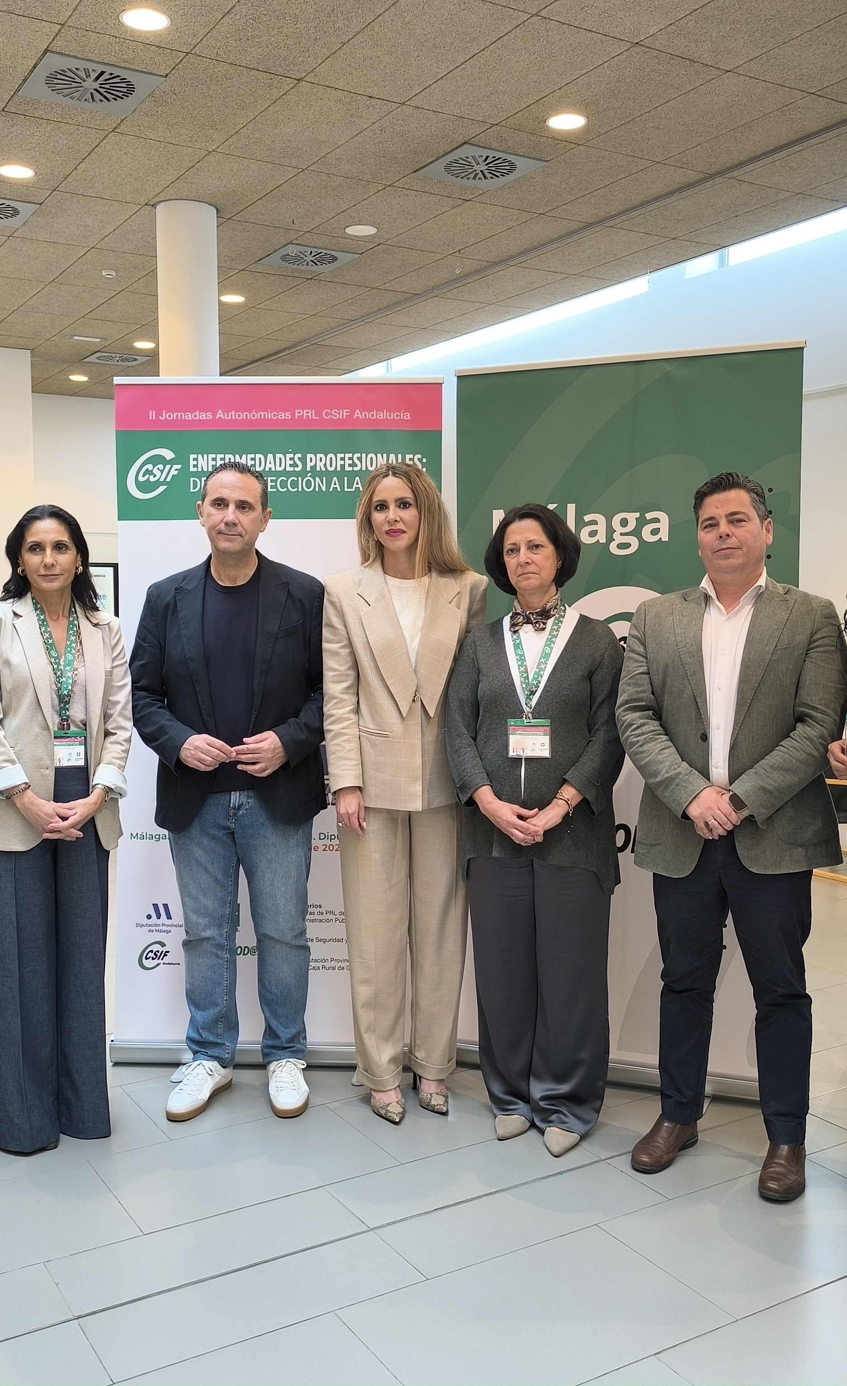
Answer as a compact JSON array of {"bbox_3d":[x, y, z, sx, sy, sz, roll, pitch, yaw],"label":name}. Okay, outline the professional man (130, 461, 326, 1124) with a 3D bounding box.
[{"bbox_3d":[-0.539,0.261,3.419,0.540,1.794,0.370,0,4,-4],"label":"professional man"}]

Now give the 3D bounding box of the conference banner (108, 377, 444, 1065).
[{"bbox_3d":[-0.435,0.102,3.701,0.996,2.070,0.240,0,4,2],"label":"conference banner"}]

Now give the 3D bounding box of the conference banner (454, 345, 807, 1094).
[{"bbox_3d":[0.582,0.095,3.563,1.002,2.106,0.240,1,4,17],"label":"conference banner"}]

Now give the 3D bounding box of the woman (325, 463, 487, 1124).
[{"bbox_3d":[-0.050,0.262,3.425,0.470,1.790,0.320,0,4,-8],"label":"woman"}]

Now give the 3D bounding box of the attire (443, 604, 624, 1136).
[{"bbox_3d":[0.305,0.459,3.265,0.475,1.387,0.320,1,4,8],"label":"attire"}]

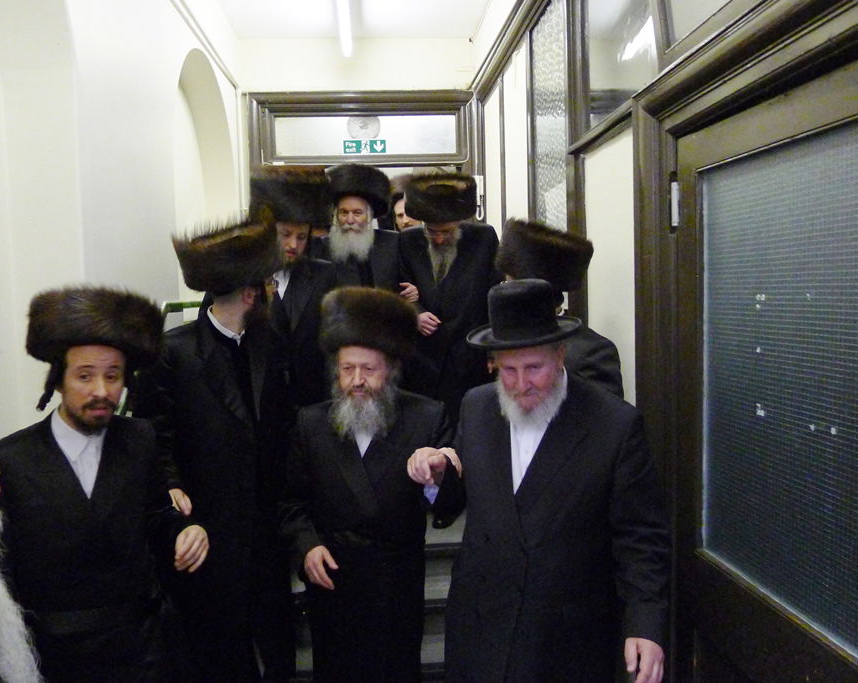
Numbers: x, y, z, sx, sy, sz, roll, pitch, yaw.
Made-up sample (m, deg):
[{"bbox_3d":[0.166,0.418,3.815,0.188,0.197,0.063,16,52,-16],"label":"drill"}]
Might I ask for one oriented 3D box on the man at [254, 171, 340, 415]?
[{"bbox_3d":[-0.655,0.198,2.956,0.560,1.850,0.400,-3,4,-15],"label":"man"}]

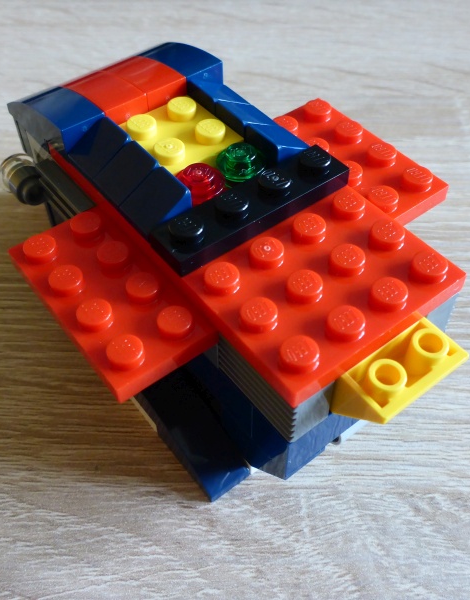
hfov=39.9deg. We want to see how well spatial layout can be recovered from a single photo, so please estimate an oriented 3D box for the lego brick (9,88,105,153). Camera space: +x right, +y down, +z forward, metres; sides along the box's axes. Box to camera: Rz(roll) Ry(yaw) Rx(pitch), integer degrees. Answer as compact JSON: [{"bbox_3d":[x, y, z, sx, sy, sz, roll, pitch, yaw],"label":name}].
[{"bbox_3d":[-0.031,-0.033,0.112,0.008,0.010,0.024,-31,57,-23],"label":"lego brick"}]

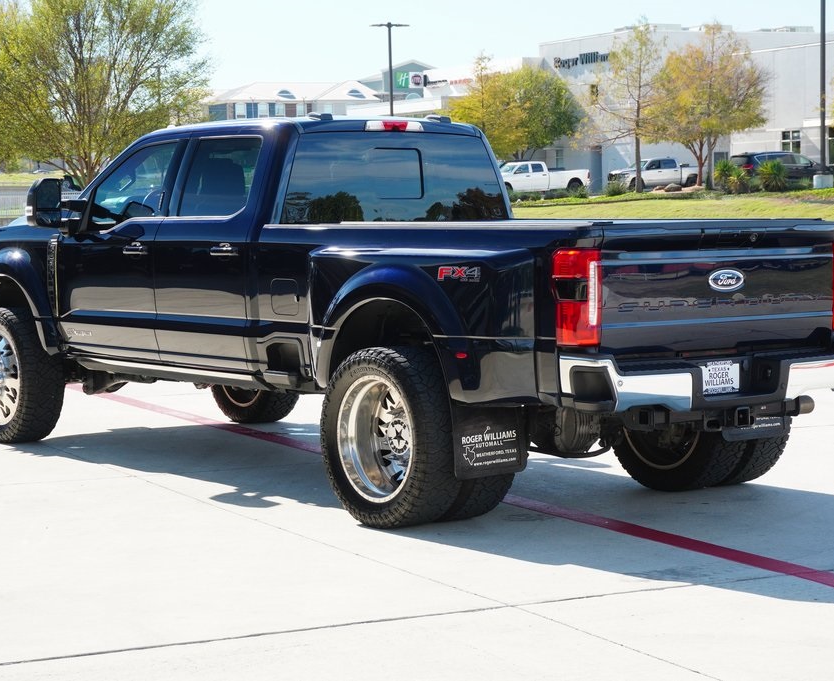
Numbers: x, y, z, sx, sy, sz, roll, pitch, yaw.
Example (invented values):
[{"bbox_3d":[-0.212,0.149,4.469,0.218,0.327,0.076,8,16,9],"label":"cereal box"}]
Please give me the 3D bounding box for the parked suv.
[{"bbox_3d":[19.731,-9.258,112.000,5.170,1.777,2.020,-2,4,-18],"label":"parked suv"}]

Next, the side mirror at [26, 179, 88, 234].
[{"bbox_3d":[-2.302,-0.849,13.191,0.390,0.370,0.210,-3,5,-39],"label":"side mirror"}]

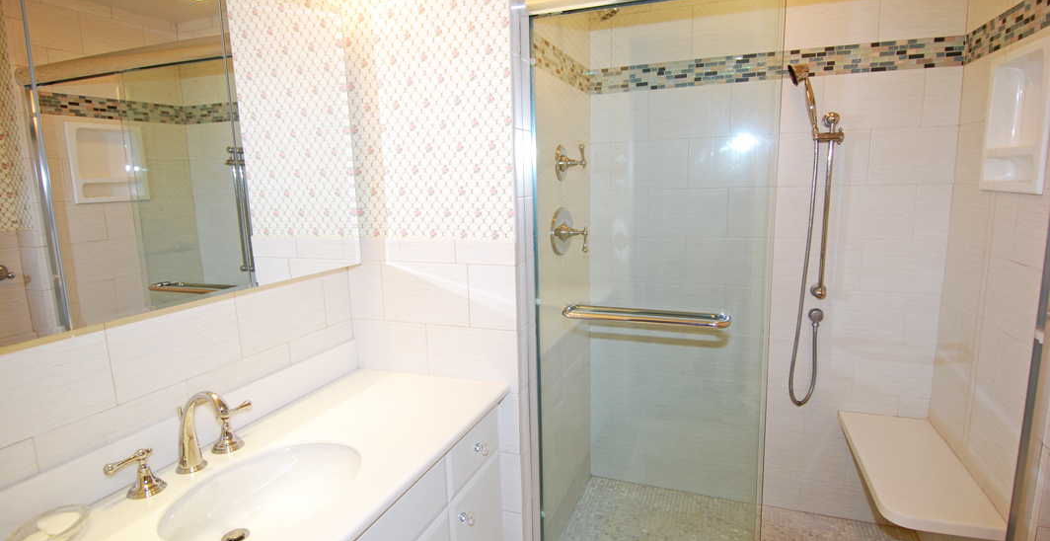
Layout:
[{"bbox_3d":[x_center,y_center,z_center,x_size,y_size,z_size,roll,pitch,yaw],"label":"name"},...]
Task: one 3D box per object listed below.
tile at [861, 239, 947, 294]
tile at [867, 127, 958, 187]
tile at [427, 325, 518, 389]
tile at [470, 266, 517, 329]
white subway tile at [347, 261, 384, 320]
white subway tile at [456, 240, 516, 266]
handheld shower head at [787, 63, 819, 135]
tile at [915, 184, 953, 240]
[{"bbox_3d":[1.419,-0.013,1.984,0.271,0.199,0.010,2,9,20],"label":"tile"},{"bbox_3d":[1.411,-0.415,1.922,0.267,0.199,0.010,2,9,20],"label":"tile"},{"bbox_3d":[-0.169,0.277,1.679,0.315,0.196,0.010,2,9,20],"label":"tile"},{"bbox_3d":[-0.099,0.082,1.621,0.154,0.198,0.010,2,9,20],"label":"tile"},{"bbox_3d":[-0.535,0.068,1.782,0.129,0.198,0.010,2,9,20],"label":"white subway tile"},{"bbox_3d":[-0.122,-0.054,1.608,0.196,0.070,0.010,2,9,20],"label":"white subway tile"},{"bbox_3d":[1.032,-0.628,1.936,0.072,0.273,0.080,-11,5,17],"label":"handheld shower head"},{"bbox_3d":[1.492,-0.212,1.925,0.106,0.202,0.010,2,9,20],"label":"tile"}]

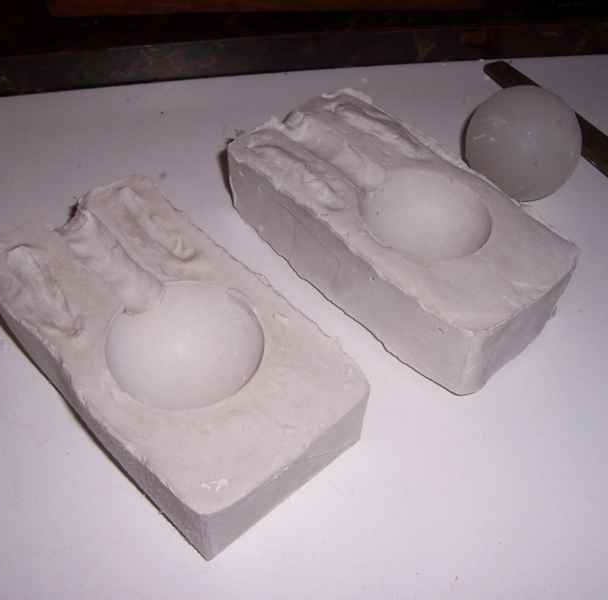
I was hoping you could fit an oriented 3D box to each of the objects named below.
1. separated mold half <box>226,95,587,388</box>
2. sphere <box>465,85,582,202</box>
[{"bbox_3d":[0.050,-0.040,0.433,0.090,0.051,0.175,-33,59,-27],"label":"separated mold half"},{"bbox_3d":[0.117,-0.083,0.421,0.062,0.062,0.062,5,50,0],"label":"sphere"}]

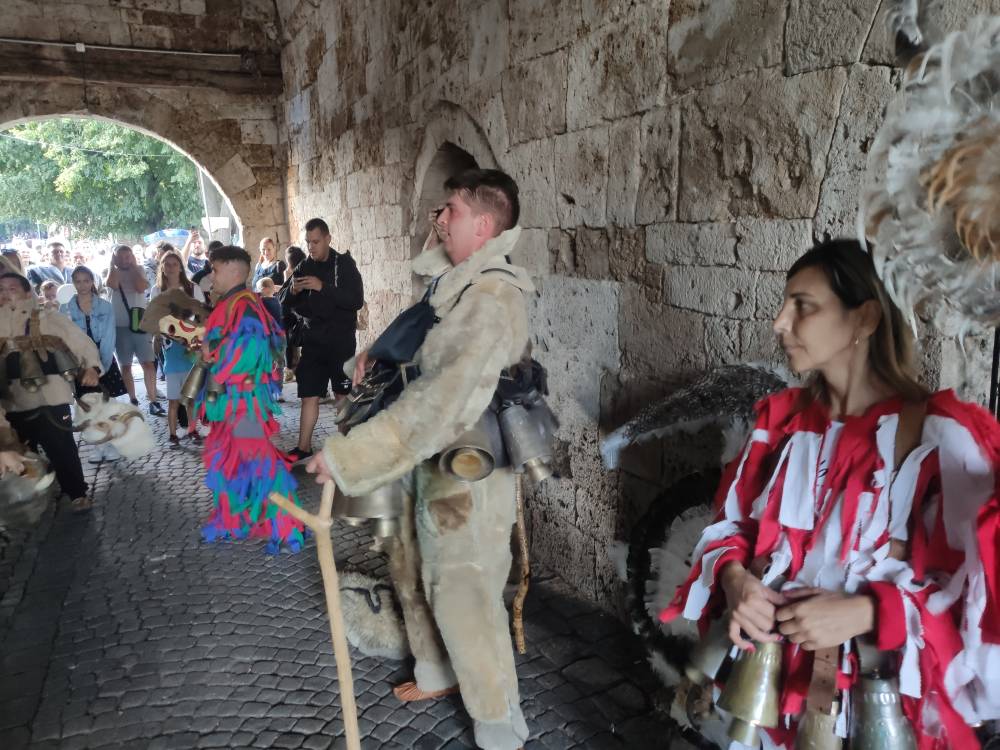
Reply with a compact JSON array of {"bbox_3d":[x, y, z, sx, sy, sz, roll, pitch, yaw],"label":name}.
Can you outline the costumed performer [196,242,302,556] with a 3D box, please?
[{"bbox_3d":[-1.360,0.114,4.136,0.560,1.650,0.580,-2,10,-12],"label":"costumed performer"}]

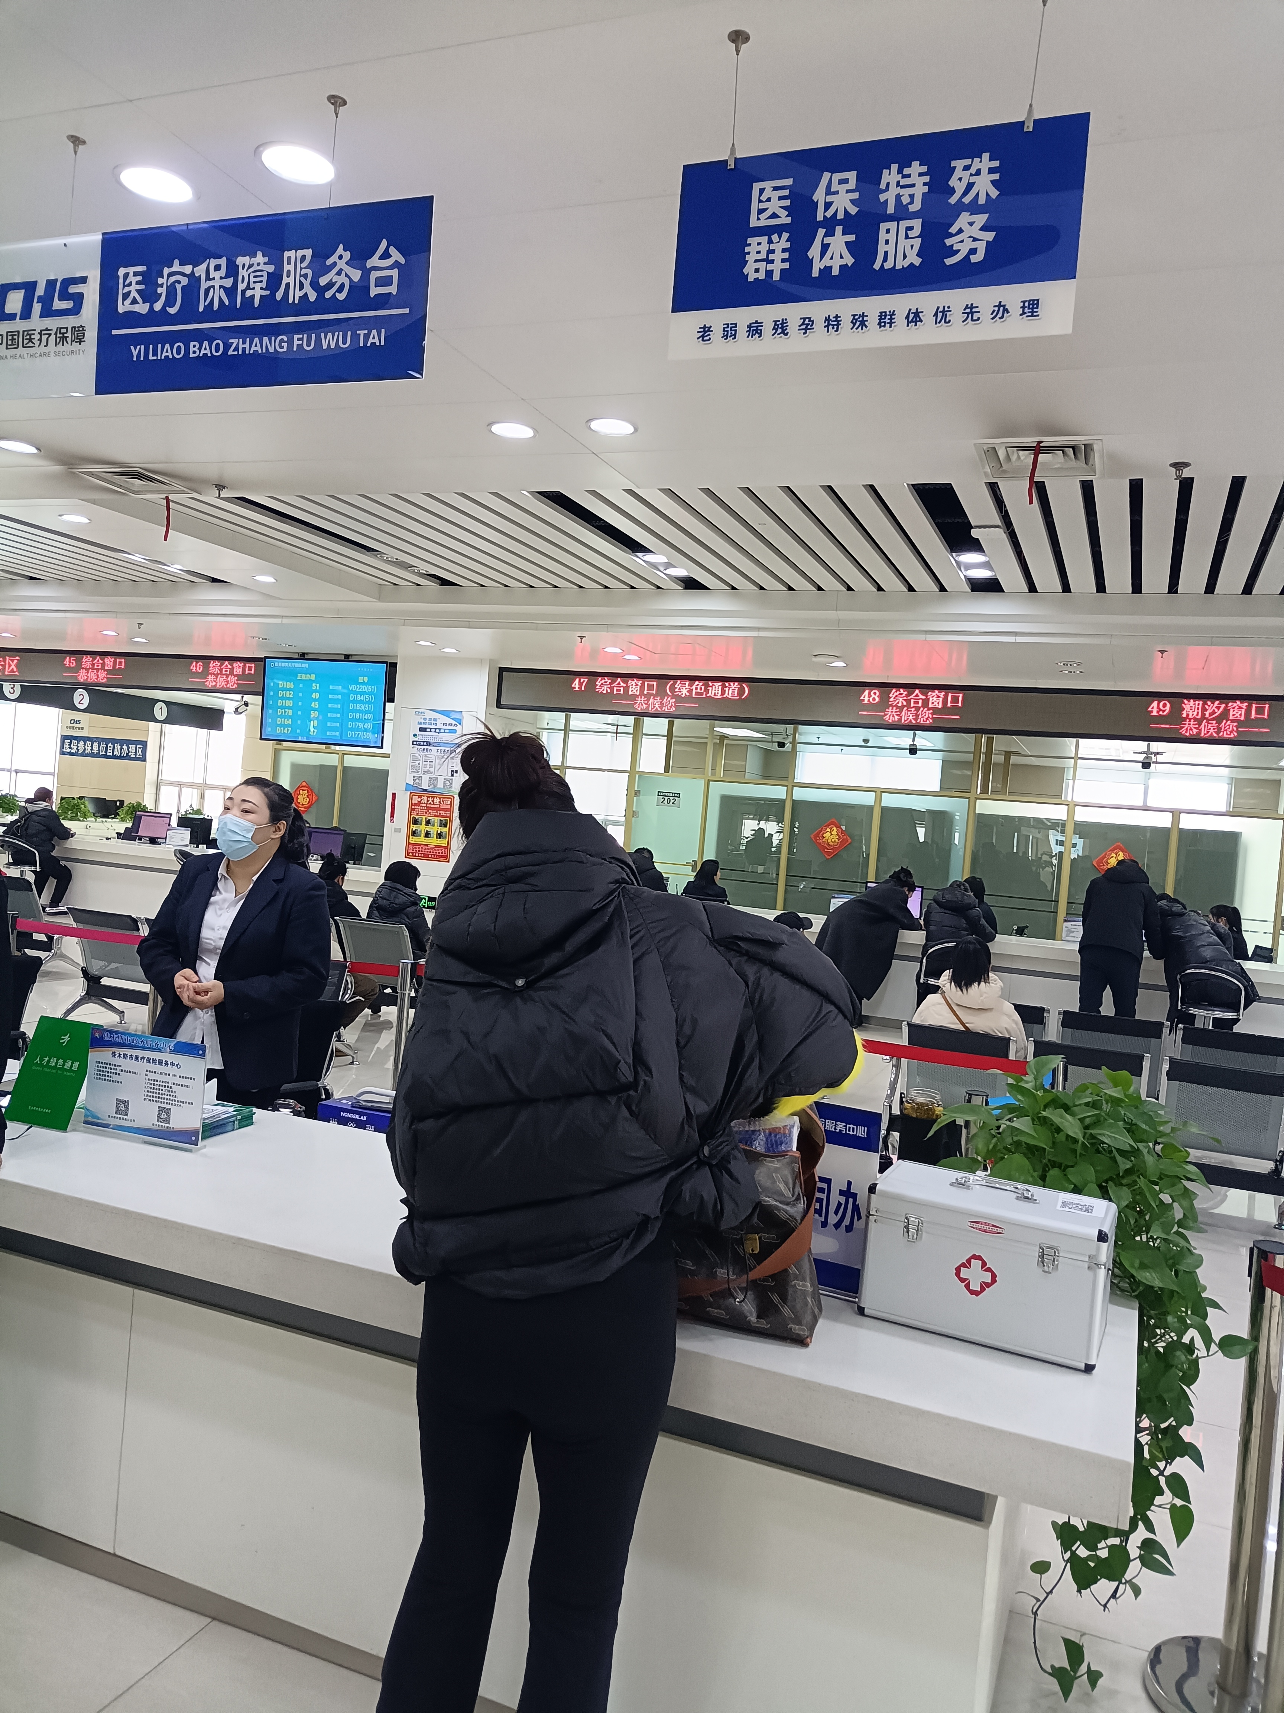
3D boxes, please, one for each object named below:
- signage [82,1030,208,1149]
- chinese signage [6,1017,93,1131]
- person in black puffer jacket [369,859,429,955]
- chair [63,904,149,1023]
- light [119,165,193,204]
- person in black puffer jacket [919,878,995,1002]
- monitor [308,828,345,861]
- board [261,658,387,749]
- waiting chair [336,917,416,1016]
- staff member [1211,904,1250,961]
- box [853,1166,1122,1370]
[{"bbox_3d":[-1.049,0.486,2.718,0.300,0.220,0.050,5,1,19],"label":"signage"},{"bbox_3d":[-1.264,0.468,2.802,0.160,0.215,0.150,5,1,16],"label":"chinese signage"},{"bbox_3d":[-1.718,0.633,9.171,0.520,1.240,0.720,5,1,27],"label":"person in black puffer jacket"},{"bbox_3d":[-2.994,0.685,7.560,0.530,0.750,0.640,6,1,21],"label":"chair"},{"bbox_3d":[-1.115,-1.543,2.954,0.178,0.030,0.178,5,1,21],"label":"light"},{"bbox_3d":[2.440,0.812,9.989,0.560,1.220,0.680,6,1,27],"label":"person in black puffer jacket"},{"bbox_3d":[-3.284,-0.122,13.423,0.480,0.341,0.190,5,1,22],"label":"monitor"},{"bbox_3d":[-3.110,-1.505,12.581,1.450,0.830,0.080,5,4,21],"label":"board"},{"bbox_3d":[-1.649,0.794,8.337,0.540,0.770,0.570,5,1,22],"label":"waiting chair"},{"bbox_3d":[4.978,1.083,11.039,0.620,1.300,0.480,4,1,-16],"label":"staff member"},{"bbox_3d":[0.559,0.644,2.071,0.360,0.216,0.185,6,1,25],"label":"box"}]

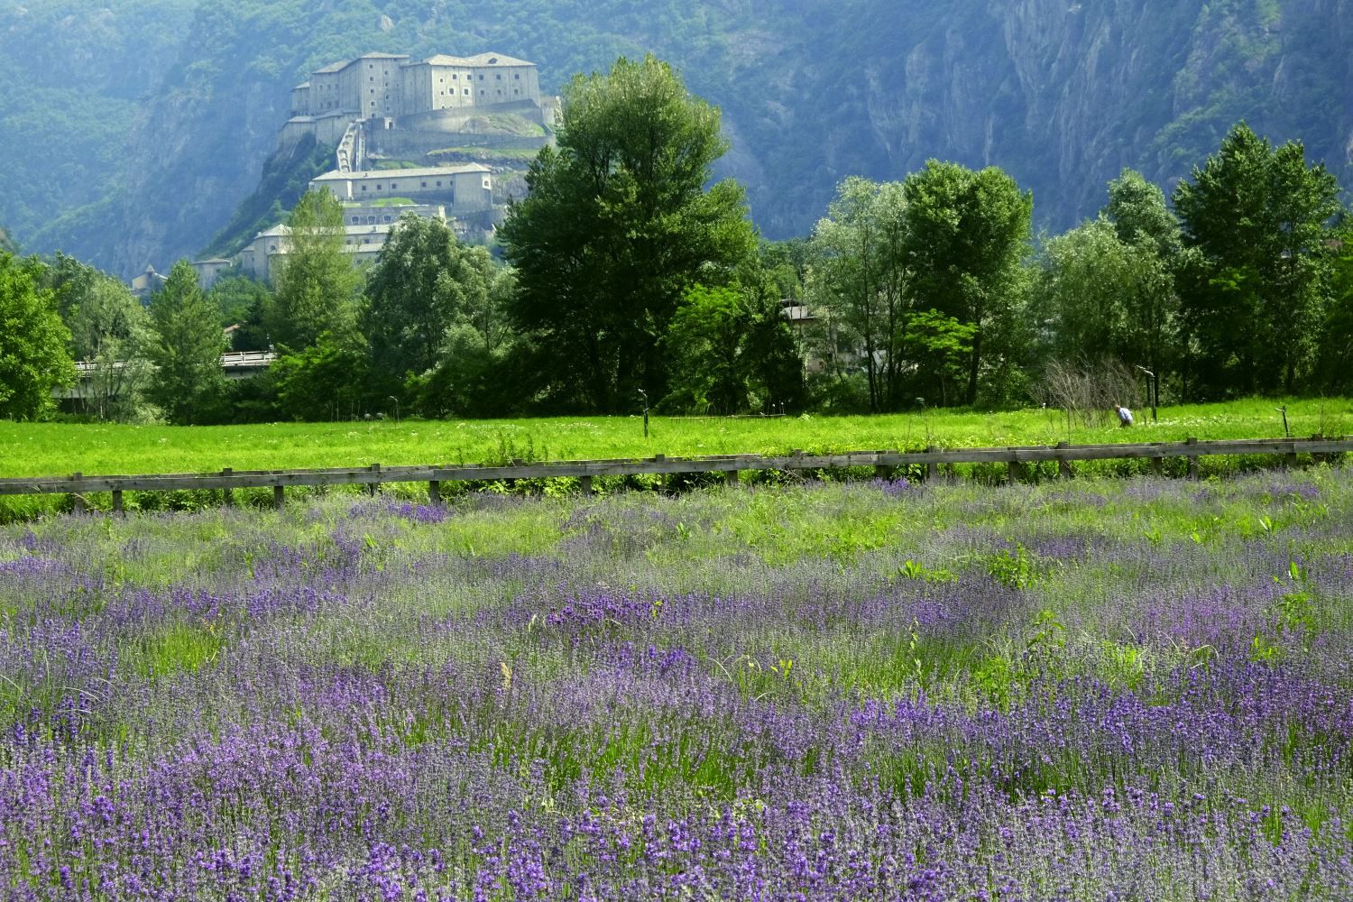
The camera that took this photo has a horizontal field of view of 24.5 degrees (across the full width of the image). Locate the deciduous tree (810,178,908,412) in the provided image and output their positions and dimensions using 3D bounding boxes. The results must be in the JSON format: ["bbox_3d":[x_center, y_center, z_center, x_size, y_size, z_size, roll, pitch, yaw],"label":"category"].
[{"bbox_3d":[8.643,-7.301,147.000,4.882,11.113,4.638,-1,1,0],"label":"deciduous tree"}]

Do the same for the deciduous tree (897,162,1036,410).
[{"bbox_3d":[13.624,-7.824,147.000,6.277,11.662,5.963,-1,1,0],"label":"deciduous tree"}]

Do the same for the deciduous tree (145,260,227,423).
[{"bbox_3d":[-20.419,-4.517,130.000,3.436,6.919,3.264,-1,1,0],"label":"deciduous tree"}]

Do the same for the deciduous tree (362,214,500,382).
[{"bbox_3d":[-11.532,-6.379,147.000,6.576,9.568,6.247,-1,1,0],"label":"deciduous tree"}]

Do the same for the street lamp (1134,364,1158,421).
[{"bbox_3d":[15.825,-1.869,105.000,0.765,2.029,0.150,-1,1,-11],"label":"street lamp"}]

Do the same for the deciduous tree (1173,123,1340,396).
[{"bbox_3d":[27.907,-9.052,150.000,8.082,13.425,7.274,-1,1,0],"label":"deciduous tree"}]

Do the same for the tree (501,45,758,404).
[{"bbox_3d":[-2.242,-10.117,147.000,12.105,17.044,11.500,-1,1,0],"label":"tree"}]

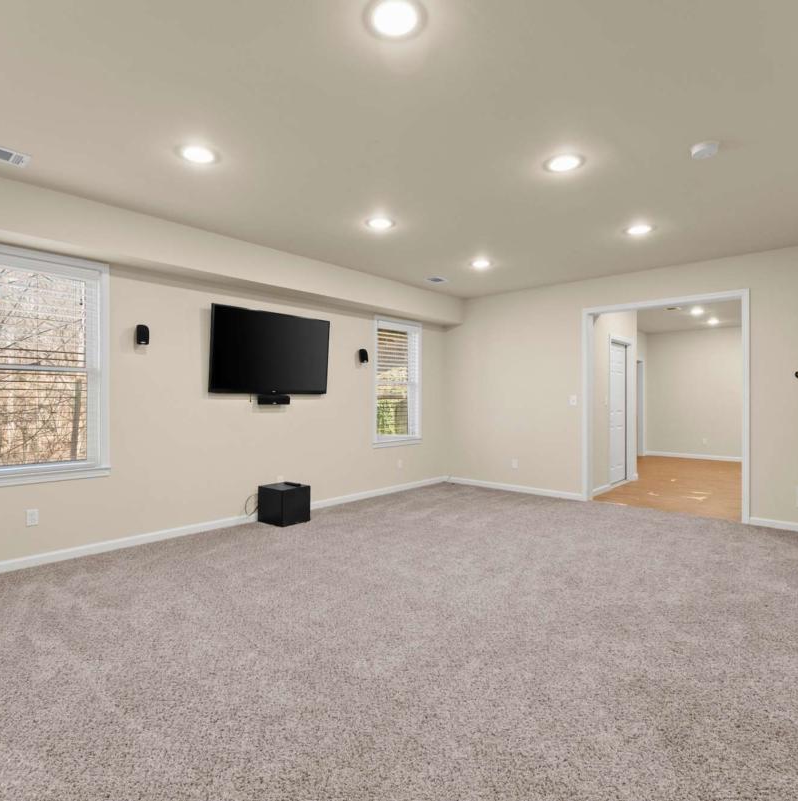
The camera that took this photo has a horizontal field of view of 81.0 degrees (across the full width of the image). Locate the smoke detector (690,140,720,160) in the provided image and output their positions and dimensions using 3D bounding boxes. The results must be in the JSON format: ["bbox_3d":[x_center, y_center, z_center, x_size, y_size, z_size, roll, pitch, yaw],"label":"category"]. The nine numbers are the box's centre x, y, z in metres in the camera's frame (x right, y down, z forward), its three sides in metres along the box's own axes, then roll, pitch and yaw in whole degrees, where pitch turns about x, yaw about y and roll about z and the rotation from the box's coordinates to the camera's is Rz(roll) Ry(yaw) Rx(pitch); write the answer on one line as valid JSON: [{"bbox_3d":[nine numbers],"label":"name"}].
[{"bbox_3d":[1.767,-1.441,2.697,0.137,0.042,0.137,0,0,40],"label":"smoke detector"}]

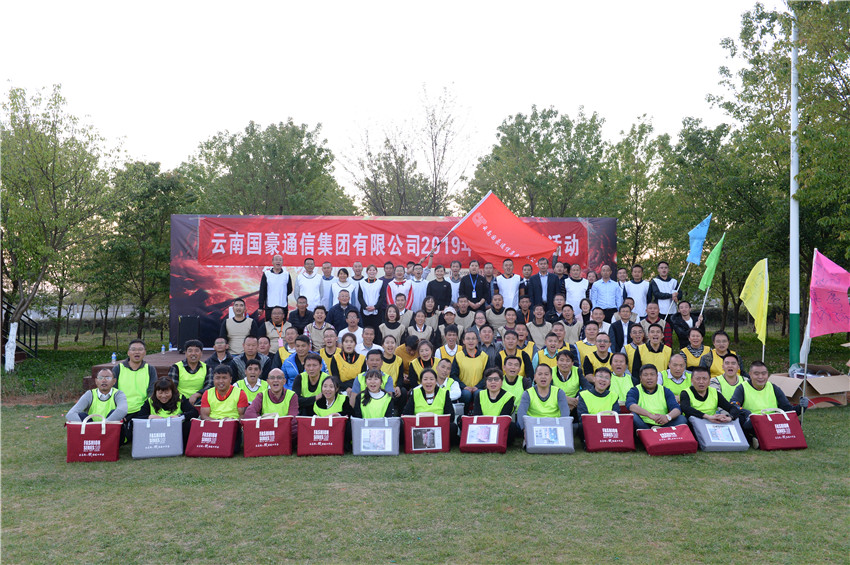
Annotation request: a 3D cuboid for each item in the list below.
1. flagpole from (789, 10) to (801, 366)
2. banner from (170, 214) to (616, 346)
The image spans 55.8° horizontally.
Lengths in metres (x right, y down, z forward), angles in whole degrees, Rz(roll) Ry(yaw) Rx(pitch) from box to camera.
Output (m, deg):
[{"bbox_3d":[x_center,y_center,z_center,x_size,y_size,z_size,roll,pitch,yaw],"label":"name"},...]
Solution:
[{"bbox_3d":[6.450,-1.500,14.000,0.180,6.800,0.180,0,-1,0],"label":"flagpole"},{"bbox_3d":[-0.560,0.010,15.600,8.700,2.600,0.100,0,-1,-3],"label":"banner"}]

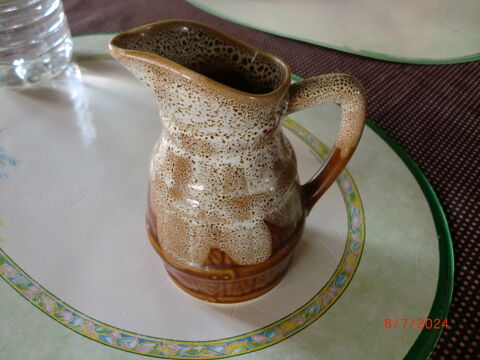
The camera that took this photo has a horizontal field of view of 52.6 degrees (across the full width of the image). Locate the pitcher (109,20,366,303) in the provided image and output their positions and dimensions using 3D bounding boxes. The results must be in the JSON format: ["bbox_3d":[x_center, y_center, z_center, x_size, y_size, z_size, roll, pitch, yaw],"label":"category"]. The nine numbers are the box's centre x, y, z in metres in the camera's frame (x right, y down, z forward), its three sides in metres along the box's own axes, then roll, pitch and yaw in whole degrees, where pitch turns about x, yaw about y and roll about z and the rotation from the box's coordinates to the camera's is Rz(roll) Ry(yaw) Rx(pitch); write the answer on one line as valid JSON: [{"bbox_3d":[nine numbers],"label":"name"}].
[{"bbox_3d":[0.002,-0.008,0.230,0.104,0.131,0.083,-1,45,-1],"label":"pitcher"}]

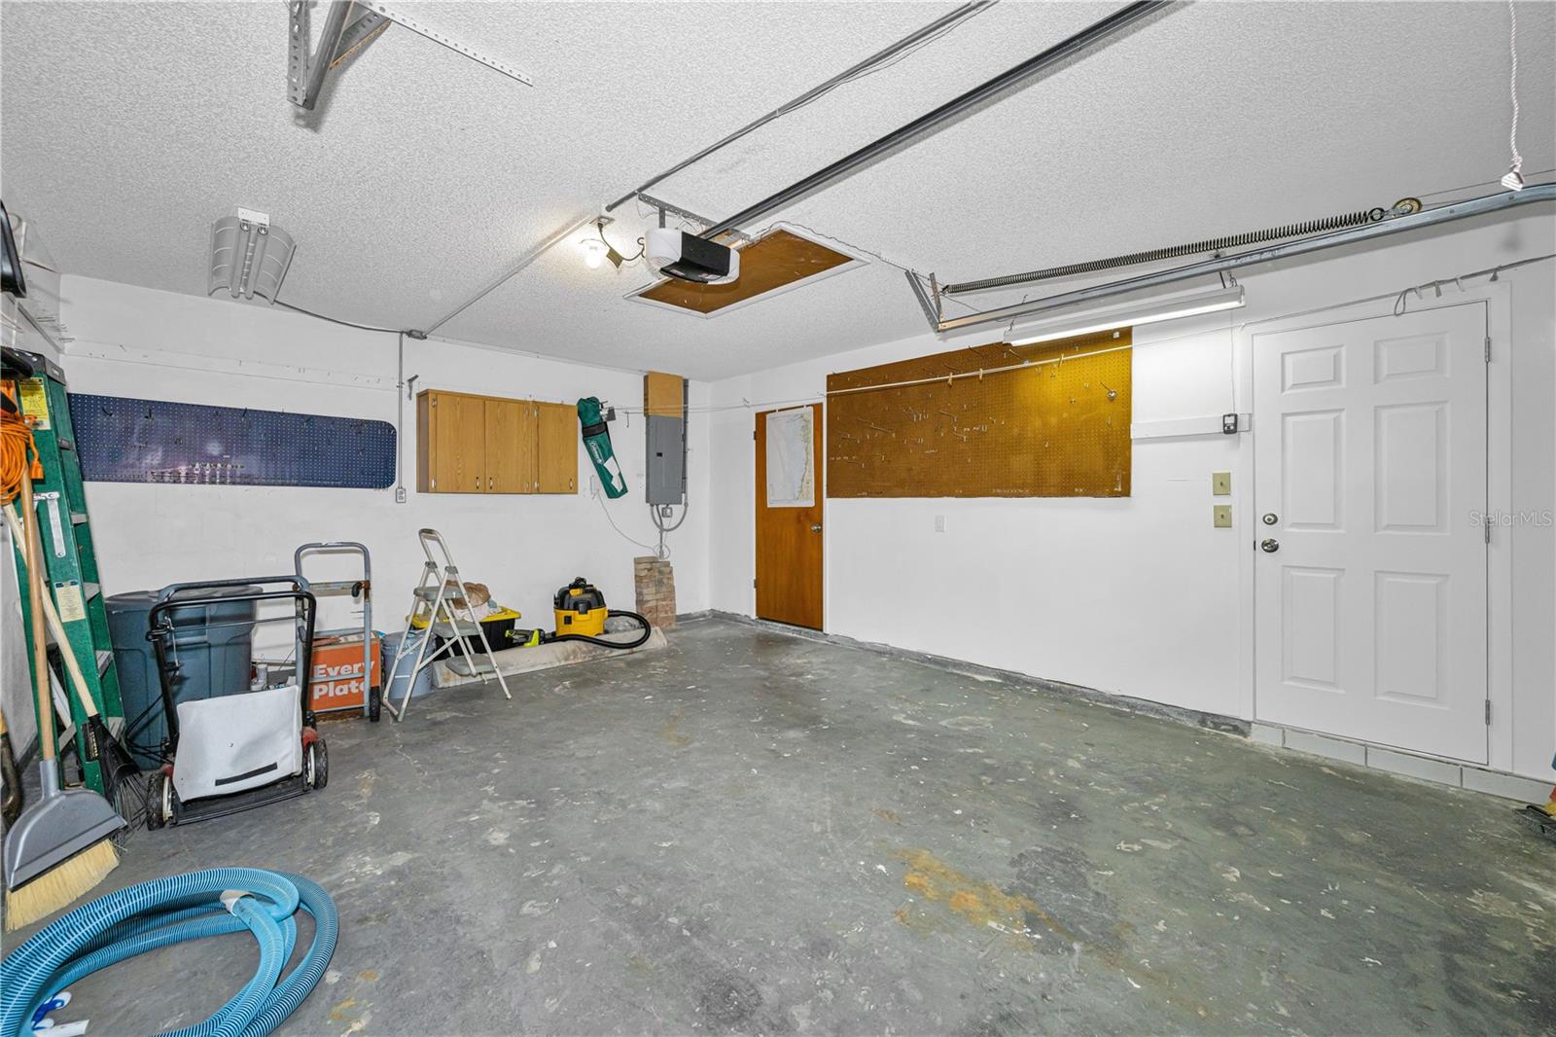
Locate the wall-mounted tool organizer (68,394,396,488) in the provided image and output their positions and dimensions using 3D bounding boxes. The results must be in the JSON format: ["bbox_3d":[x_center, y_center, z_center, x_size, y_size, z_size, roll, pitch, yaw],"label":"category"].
[{"bbox_3d":[-3.476,-0.469,4.009,1.624,0.500,0.020,-1,1,-41],"label":"wall-mounted tool organizer"}]

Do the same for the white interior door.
[{"bbox_3d":[2.826,0.058,2.938,0.810,2.030,0.045,0,1,45],"label":"white interior door"}]

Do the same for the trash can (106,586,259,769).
[{"bbox_3d":[-2.849,0.726,2.927,0.540,0.740,0.540,-1,1,-41],"label":"trash can"}]

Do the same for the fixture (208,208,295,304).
[{"bbox_3d":[-2.885,-1.363,3.291,0.300,0.095,1.230,-1,1,-44],"label":"fixture"}]

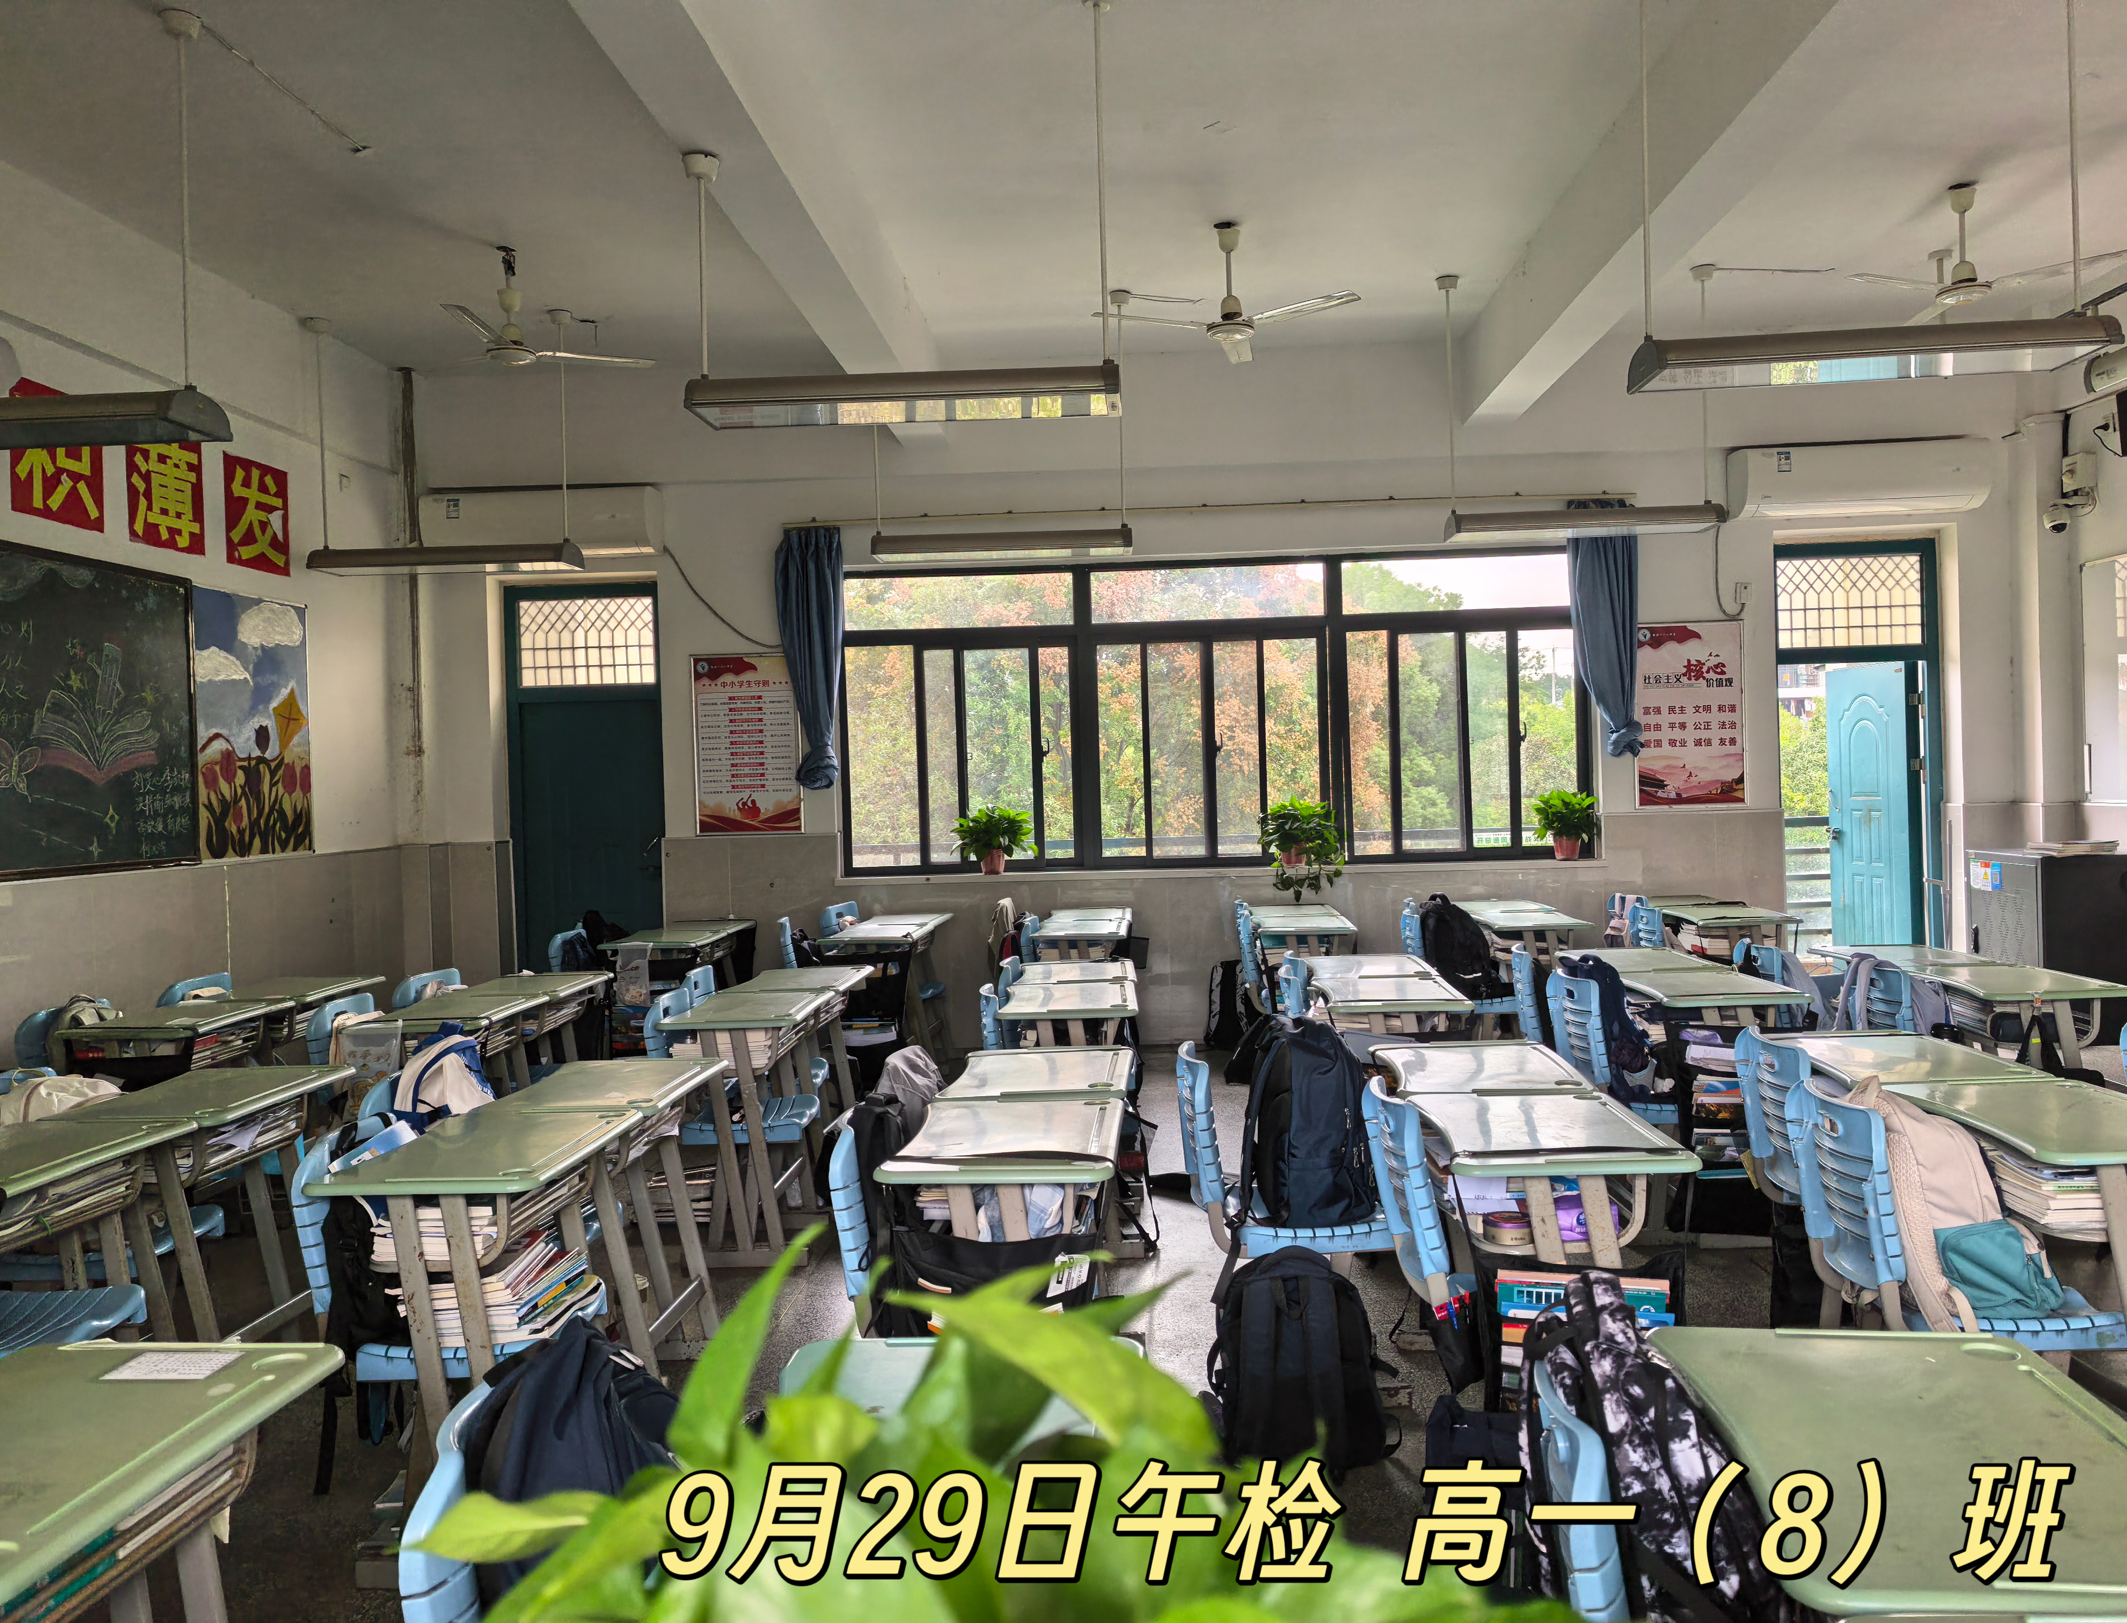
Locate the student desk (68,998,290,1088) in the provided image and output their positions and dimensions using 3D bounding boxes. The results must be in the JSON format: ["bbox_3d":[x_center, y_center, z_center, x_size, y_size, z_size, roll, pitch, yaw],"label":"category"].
[{"bbox_3d":[-2.804,1.042,4.813,0.430,0.765,0.600,-2,1,3],"label":"student desk"}]

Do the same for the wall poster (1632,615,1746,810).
[{"bbox_3d":[3.413,-0.525,8.172,0.610,1.020,0.025,-2,1,3],"label":"wall poster"}]

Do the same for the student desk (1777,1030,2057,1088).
[{"bbox_3d":[1.901,0.939,3.450,0.440,0.772,0.600,-2,1,3],"label":"student desk"}]

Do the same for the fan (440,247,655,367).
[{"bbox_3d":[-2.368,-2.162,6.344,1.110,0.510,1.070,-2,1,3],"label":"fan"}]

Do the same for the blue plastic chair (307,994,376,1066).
[{"bbox_3d":[-2.107,1.008,4.842,0.460,0.790,0.400,-2,1,3],"label":"blue plastic chair"}]

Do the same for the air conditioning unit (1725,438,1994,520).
[{"bbox_3d":[4.062,-1.694,7.691,1.160,0.335,0.255,-2,1,4],"label":"air conditioning unit"}]

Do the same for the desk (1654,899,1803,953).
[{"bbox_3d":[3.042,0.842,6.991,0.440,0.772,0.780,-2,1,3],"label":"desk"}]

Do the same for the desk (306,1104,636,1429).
[{"bbox_3d":[-1.119,1.035,2.986,0.440,0.745,0.600,-2,1,4],"label":"desk"}]

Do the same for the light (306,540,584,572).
[{"bbox_3d":[-2.942,-1.214,7.172,1.240,0.115,0.260,-2,1,4],"label":"light"}]

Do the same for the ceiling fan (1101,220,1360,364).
[{"bbox_3d":[0.684,-2.167,6.212,1.130,0.480,1.060,-2,1,4],"label":"ceiling fan"}]

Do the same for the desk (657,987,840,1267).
[{"bbox_3d":[-1.005,1.003,4.792,0.440,0.745,0.600,-2,1,4],"label":"desk"}]

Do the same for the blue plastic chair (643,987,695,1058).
[{"bbox_3d":[-1.049,0.990,4.869,0.500,0.815,0.420,-2,1,3],"label":"blue plastic chair"}]

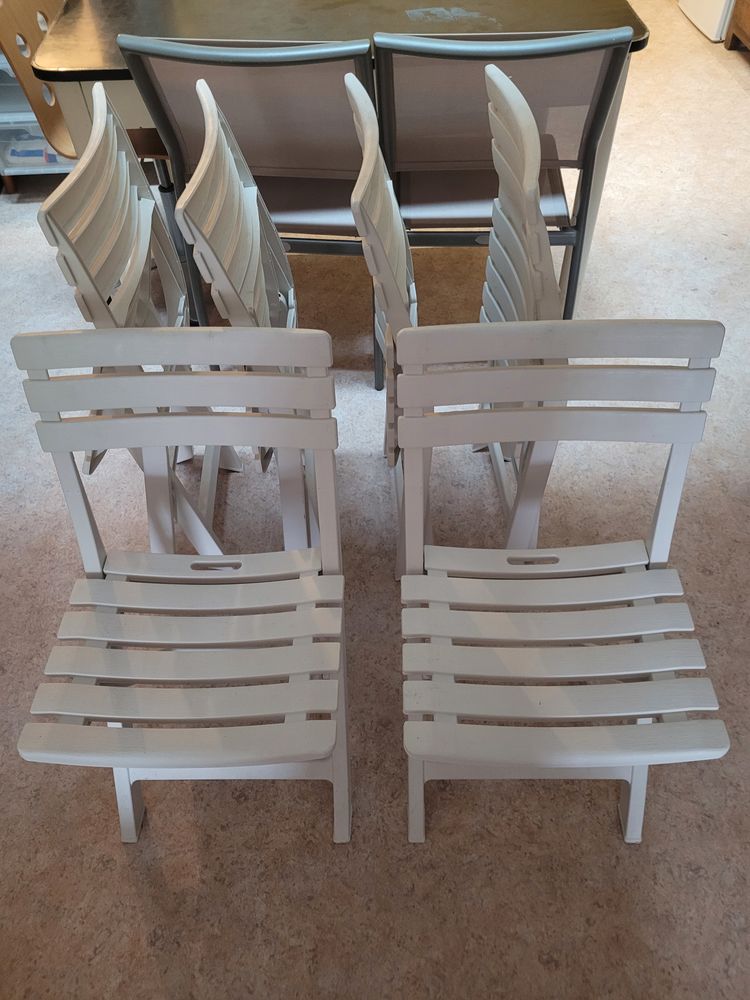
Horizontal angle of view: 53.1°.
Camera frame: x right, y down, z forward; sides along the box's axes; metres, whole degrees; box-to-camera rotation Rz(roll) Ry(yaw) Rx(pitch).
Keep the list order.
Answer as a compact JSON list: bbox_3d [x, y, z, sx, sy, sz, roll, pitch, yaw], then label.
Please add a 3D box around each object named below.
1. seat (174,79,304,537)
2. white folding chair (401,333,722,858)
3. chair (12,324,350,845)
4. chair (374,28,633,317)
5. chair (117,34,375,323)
[{"bbox_3d":[-0.197,-0.272,1.465,0.162,0.879,0.419,-4,50,-1],"label":"seat"},{"bbox_3d":[0.247,0.185,1.119,0.419,0.793,0.455,-1,50,1],"label":"white folding chair"},{"bbox_3d":[-0.253,0.192,1.133,0.419,0.793,0.455,-1,50,2],"label":"chair"},{"bbox_3d":[0.261,-0.784,1.884,0.470,0.869,0.566,0,50,3],"label":"chair"},{"bbox_3d":[-0.191,-0.781,1.900,0.470,0.869,0.566,5,50,6],"label":"chair"}]

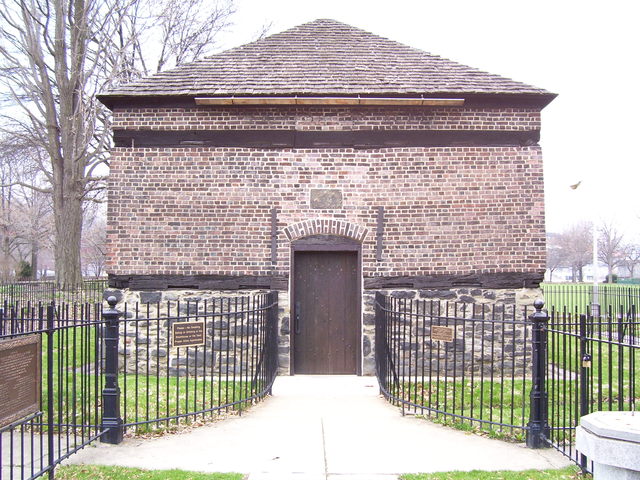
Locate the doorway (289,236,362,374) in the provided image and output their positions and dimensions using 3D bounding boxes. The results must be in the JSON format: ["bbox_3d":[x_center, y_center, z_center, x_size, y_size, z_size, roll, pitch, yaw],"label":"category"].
[{"bbox_3d":[0.105,1.052,10.312,1.164,2.255,0.300,0,-3,0],"label":"doorway"}]

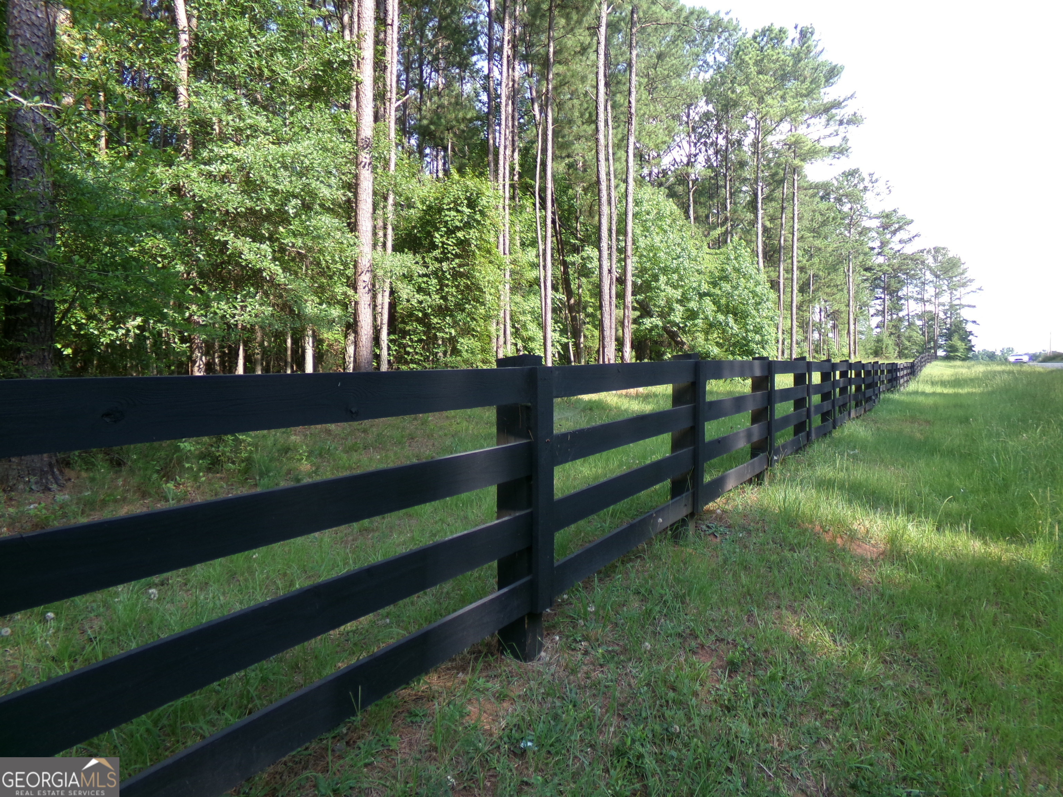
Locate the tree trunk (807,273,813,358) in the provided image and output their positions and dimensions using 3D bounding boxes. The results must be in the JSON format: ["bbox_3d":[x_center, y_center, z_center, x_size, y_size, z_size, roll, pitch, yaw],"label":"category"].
[{"bbox_3d":[22.682,-6.524,60.000,0.280,7.700,0.280,0,3,0],"label":"tree trunk"}]

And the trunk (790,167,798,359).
[{"bbox_3d":[17.419,-8.806,49.000,0.340,13.500,0.340,0,3,0],"label":"trunk"}]

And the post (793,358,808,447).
[{"bbox_3d":[3.543,0.077,9.700,0.140,1.270,0.140,2,4,29],"label":"post"}]

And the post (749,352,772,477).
[{"bbox_3d":[2.352,0.208,7.550,0.140,1.290,0.140,2,4,29],"label":"post"}]

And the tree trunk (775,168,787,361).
[{"bbox_3d":[16.986,-9.042,50.000,0.340,14.000,0.340,0,3,0],"label":"tree trunk"}]

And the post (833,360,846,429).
[{"bbox_3d":[5.781,-0.093,13.700,0.140,1.230,0.140,2,4,29],"label":"post"}]

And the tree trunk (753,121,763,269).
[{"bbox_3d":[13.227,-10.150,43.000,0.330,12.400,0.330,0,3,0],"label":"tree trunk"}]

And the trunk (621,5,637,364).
[{"bbox_3d":[3.723,-7.777,28.000,0.360,14.400,0.360,0,3,0],"label":"trunk"}]

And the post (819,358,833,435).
[{"bbox_3d":[4.733,-0.007,11.800,0.140,1.250,0.140,2,4,29],"label":"post"}]

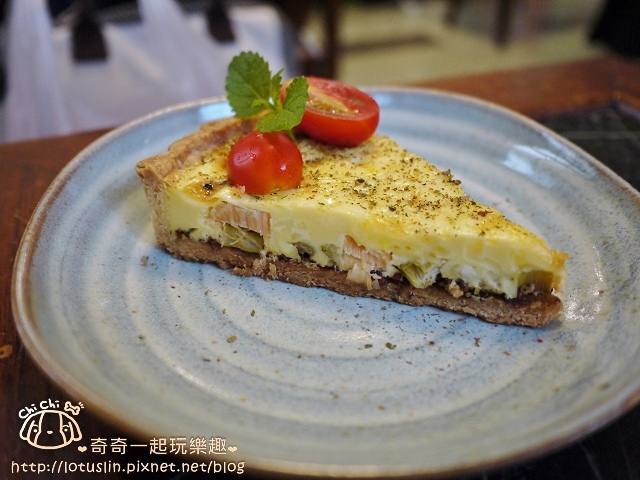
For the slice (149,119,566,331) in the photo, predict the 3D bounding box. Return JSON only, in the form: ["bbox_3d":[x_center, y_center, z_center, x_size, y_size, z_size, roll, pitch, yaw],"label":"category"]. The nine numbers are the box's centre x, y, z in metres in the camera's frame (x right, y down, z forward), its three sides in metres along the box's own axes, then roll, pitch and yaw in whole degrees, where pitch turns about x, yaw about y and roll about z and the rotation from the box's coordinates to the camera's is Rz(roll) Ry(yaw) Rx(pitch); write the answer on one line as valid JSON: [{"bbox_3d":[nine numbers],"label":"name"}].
[{"bbox_3d":[0.015,-0.011,0.170,0.124,0.030,0.098,27,43,33],"label":"slice"}]

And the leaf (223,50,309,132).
[{"bbox_3d":[-0.018,-0.049,0.173,0.027,0.025,0.018,0,35,0],"label":"leaf"}]

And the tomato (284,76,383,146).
[{"bbox_3d":[0.003,-0.042,0.181,0.038,0.016,0.026,32,50,33],"label":"tomato"}]

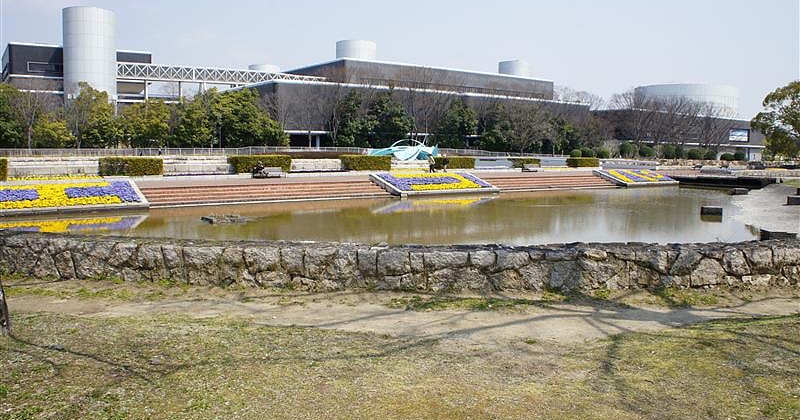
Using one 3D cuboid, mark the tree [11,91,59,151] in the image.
[{"bbox_3d":[-49.857,-11.799,81.776,6.155,8.457,5.662,-3,7,-31],"label":"tree"}]

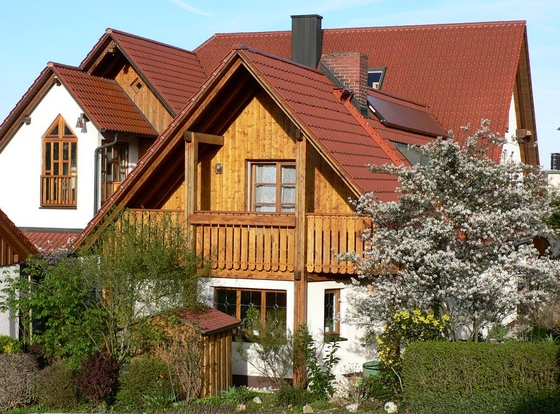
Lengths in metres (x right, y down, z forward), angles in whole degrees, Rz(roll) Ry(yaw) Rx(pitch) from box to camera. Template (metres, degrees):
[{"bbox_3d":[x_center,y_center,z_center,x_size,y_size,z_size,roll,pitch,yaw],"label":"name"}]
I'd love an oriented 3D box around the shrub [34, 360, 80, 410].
[{"bbox_3d":[-4.112,3.201,19.742,0.900,0.850,0.850,0,1,0],"label":"shrub"}]

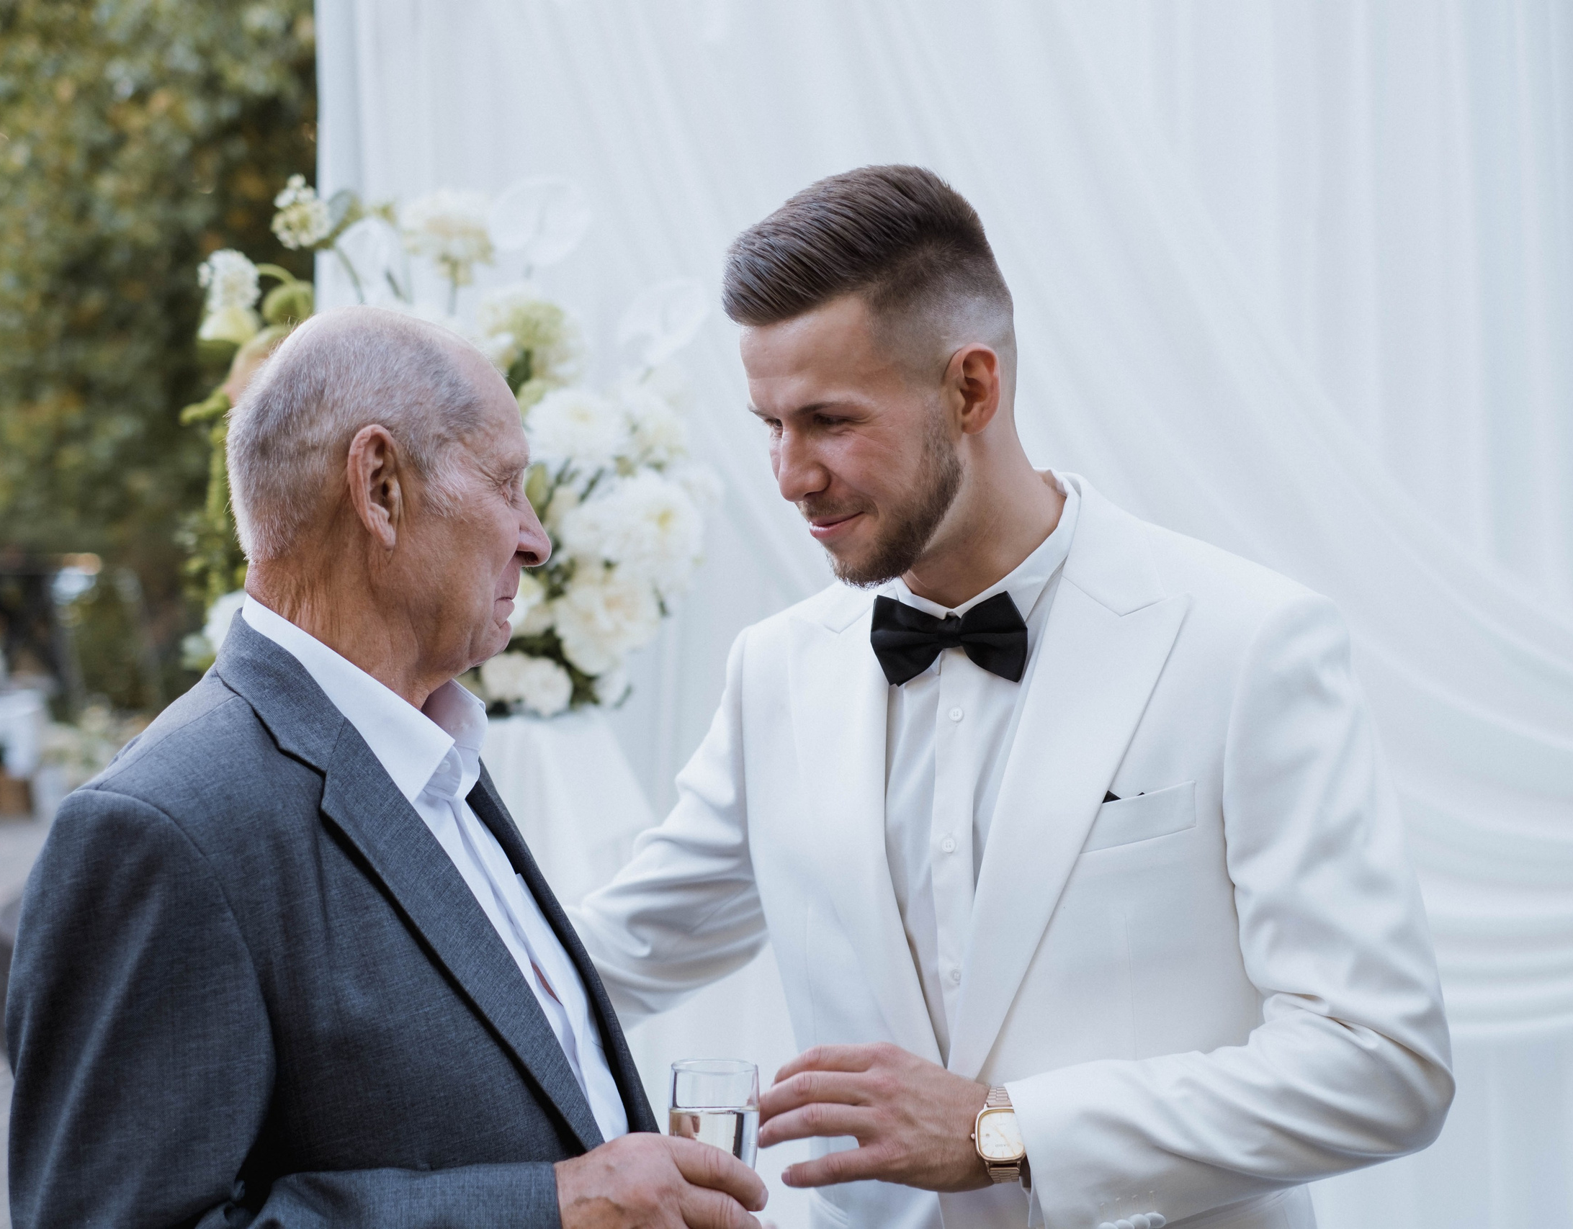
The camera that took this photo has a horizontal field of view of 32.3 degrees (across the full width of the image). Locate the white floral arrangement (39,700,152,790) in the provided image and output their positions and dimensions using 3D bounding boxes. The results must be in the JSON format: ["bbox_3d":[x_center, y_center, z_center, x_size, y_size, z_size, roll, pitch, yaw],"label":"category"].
[{"bbox_3d":[-3.620,0.670,14.200,0.600,0.500,0.520,-1,2,-11],"label":"white floral arrangement"}]

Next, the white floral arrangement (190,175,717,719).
[{"bbox_3d":[-0.311,-0.157,2.540,0.490,0.500,0.420,-1,2,-6],"label":"white floral arrangement"}]

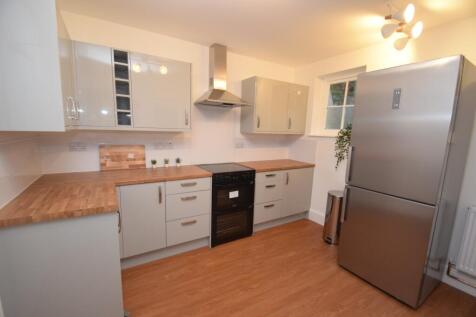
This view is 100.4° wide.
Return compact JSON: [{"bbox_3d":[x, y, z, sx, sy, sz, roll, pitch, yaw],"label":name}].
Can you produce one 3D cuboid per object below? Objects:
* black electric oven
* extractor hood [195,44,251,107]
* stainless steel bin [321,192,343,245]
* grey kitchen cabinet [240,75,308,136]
[{"bbox_3d":[-0.183,0.573,2.712,0.604,0.907,0.587,-3,10,-29],"label":"black electric oven"},{"bbox_3d":[-0.178,-1.044,2.487,0.595,0.748,0.482,-3,10,-29],"label":"extractor hood"},{"bbox_3d":[1.294,0.778,2.615,0.265,0.640,0.255,-3,10,-29],"label":"stainless steel bin"},{"bbox_3d":[0.576,-0.762,3.051,1.000,0.739,0.345,-3,10,-29],"label":"grey kitchen cabinet"}]

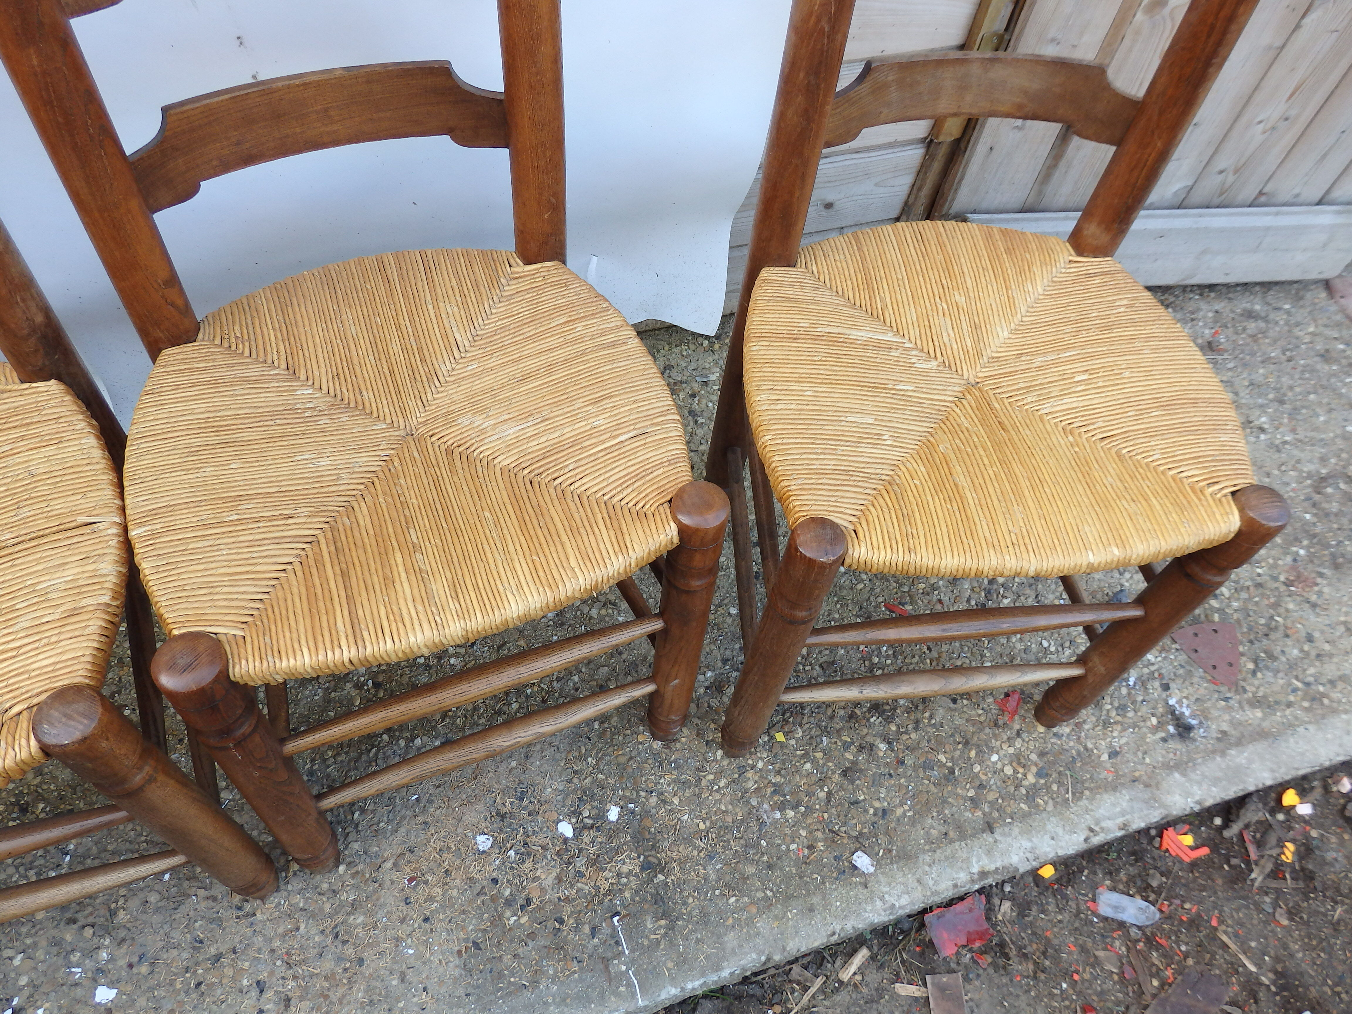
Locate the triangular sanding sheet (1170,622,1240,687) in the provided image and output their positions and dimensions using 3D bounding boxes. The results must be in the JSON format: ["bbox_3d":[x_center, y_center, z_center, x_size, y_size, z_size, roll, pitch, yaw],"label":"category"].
[{"bbox_3d":[0.675,0.173,1.244,0.087,0.004,0.097,24,56,11],"label":"triangular sanding sheet"}]

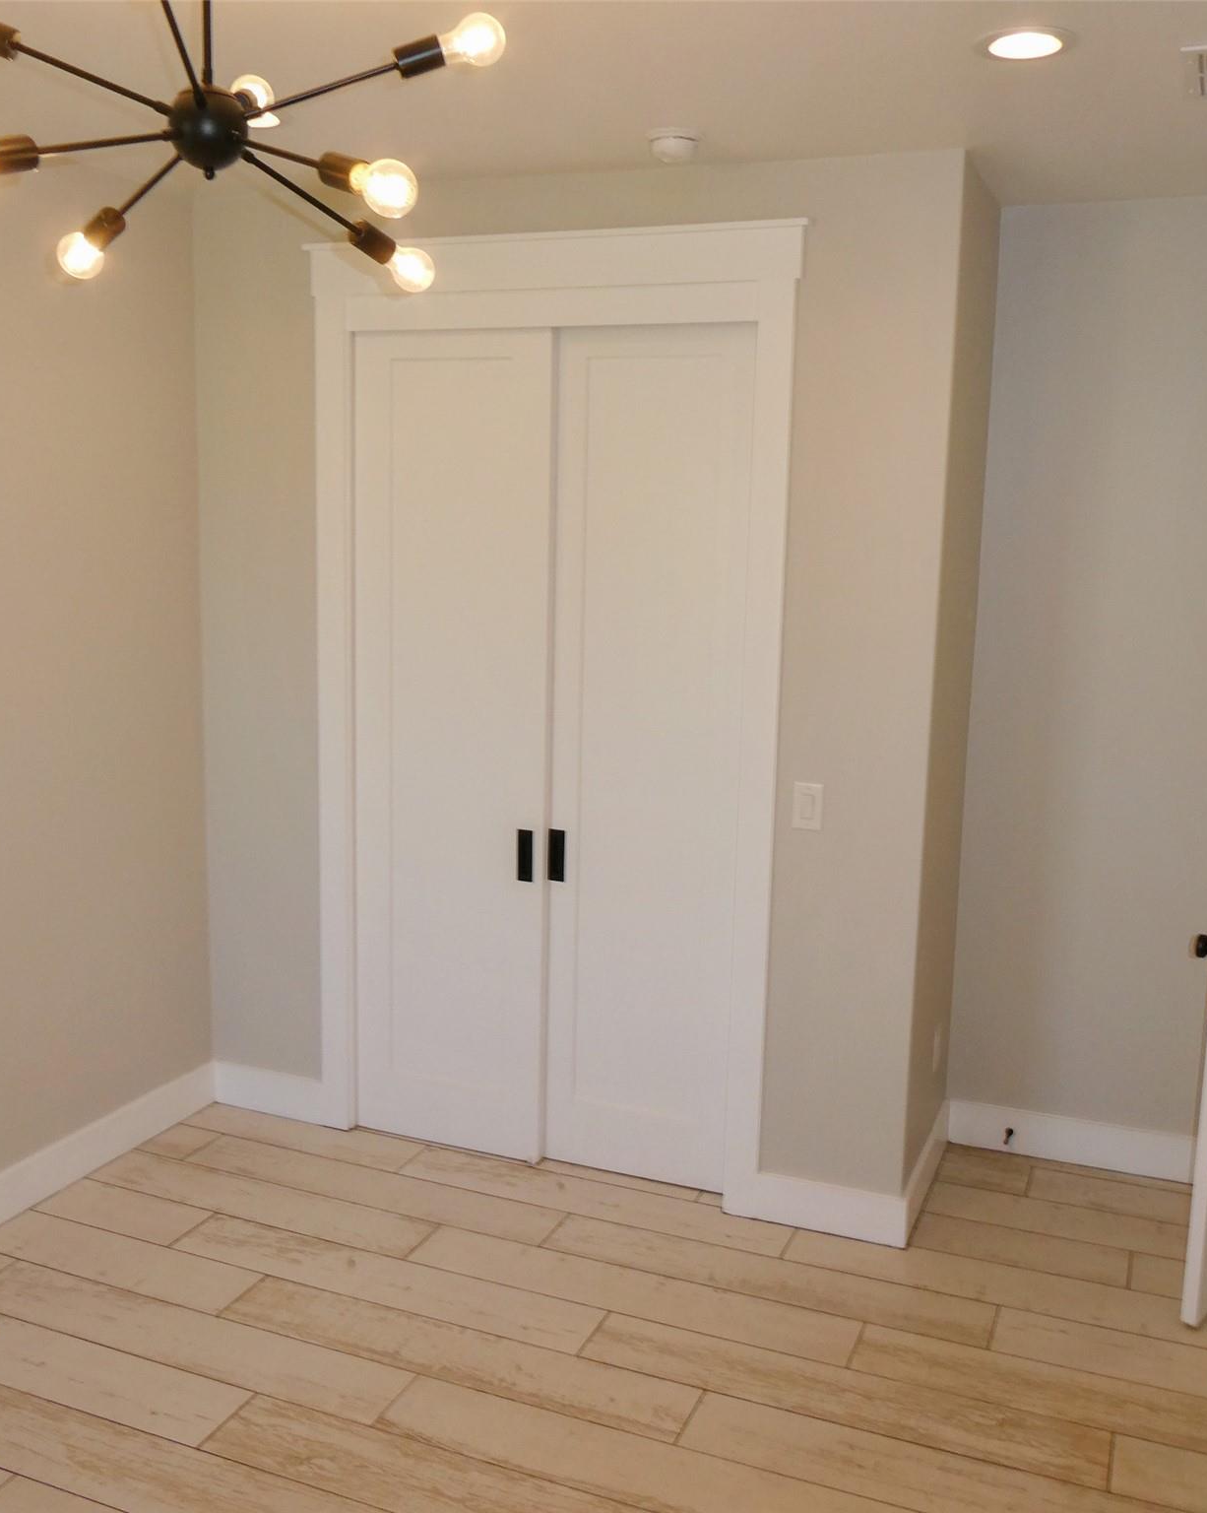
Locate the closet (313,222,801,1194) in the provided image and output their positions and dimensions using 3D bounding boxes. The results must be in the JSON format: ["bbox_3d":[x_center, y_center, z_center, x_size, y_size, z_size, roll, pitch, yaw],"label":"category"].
[{"bbox_3d":[-0.143,-0.106,4.023,1.427,2.617,0.300,5,10,22],"label":"closet"}]

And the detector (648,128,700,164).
[{"bbox_3d":[0.162,-1.391,3.198,0.124,0.050,0.124,1,9,0],"label":"detector"}]

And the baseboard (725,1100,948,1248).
[{"bbox_3d":[0.705,1.159,4.091,0.500,0.137,0.725,5,10,22],"label":"baseboard"}]

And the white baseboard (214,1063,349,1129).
[{"bbox_3d":[-1.027,1.067,4.414,0.501,0.135,0.018,5,10,22],"label":"white baseboard"}]

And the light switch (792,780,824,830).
[{"bbox_3d":[0.530,0.132,3.629,0.073,0.118,0.010,5,10,22],"label":"light switch"}]

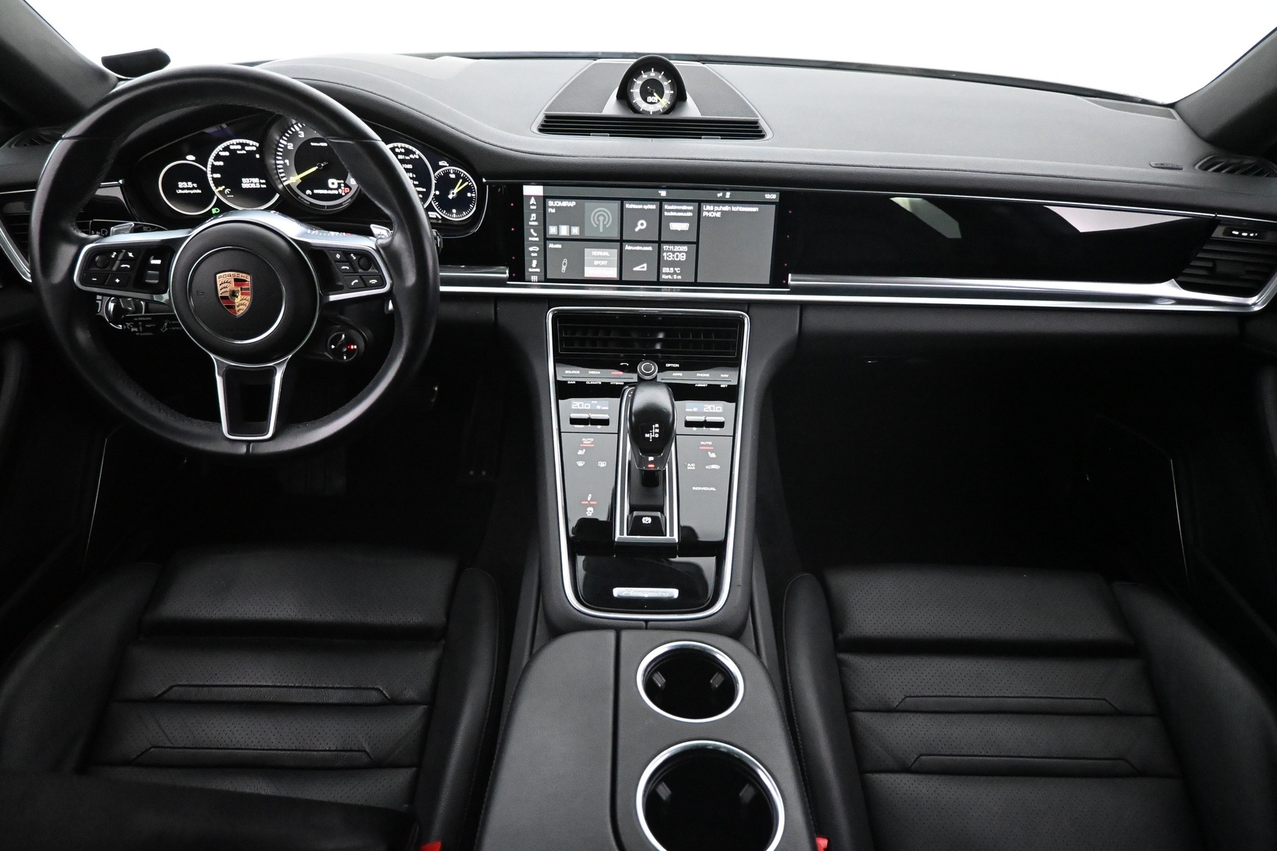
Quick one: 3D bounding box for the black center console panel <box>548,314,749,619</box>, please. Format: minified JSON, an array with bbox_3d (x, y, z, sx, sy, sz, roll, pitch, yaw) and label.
[{"bbox_3d":[0.011,0.022,0.892,0.228,0.180,0.370,1,34,-2],"label":"black center console panel"}]

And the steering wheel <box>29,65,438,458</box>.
[{"bbox_3d":[-0.383,-0.153,0.838,0.375,0.375,0.088,-1,18,-6],"label":"steering wheel"}]

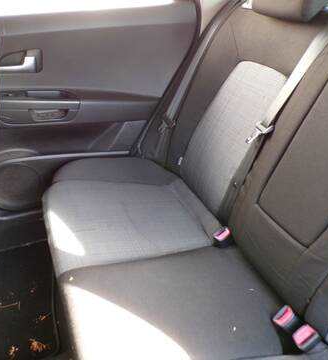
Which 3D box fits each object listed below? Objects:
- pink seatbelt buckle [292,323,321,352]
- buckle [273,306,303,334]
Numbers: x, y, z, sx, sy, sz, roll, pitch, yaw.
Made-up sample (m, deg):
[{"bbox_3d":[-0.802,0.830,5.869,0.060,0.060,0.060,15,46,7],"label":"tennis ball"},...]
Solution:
[{"bbox_3d":[0.314,0.349,0.729,0.044,0.055,0.030,-38,39,0],"label":"pink seatbelt buckle"},{"bbox_3d":[0.290,0.327,0.777,0.042,0.055,0.030,-47,41,1],"label":"buckle"}]

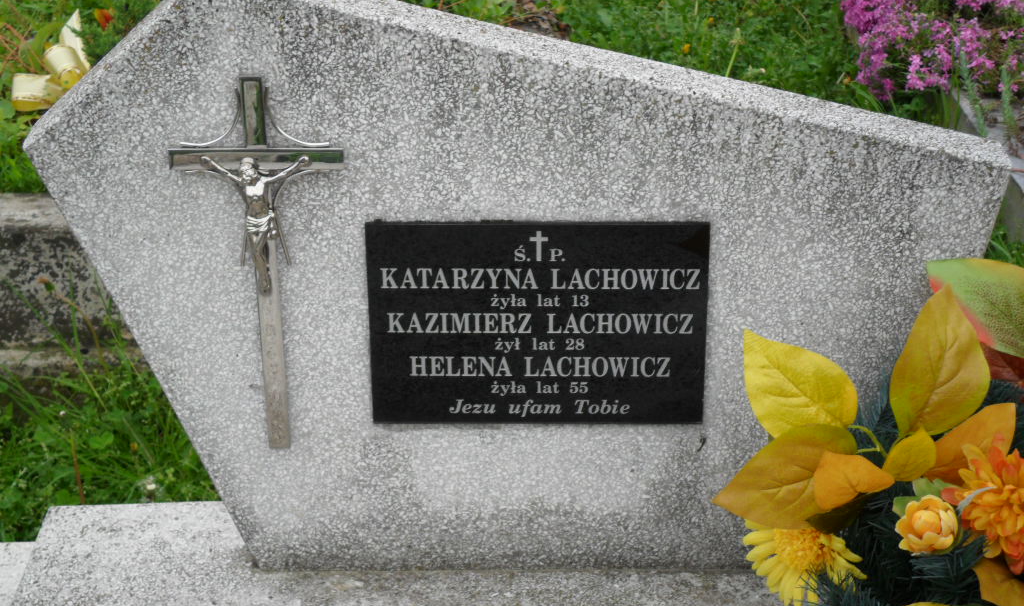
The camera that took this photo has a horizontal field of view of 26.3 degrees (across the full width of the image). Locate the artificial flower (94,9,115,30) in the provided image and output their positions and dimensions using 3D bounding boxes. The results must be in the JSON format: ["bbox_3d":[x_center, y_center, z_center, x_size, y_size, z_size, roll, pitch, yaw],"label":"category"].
[{"bbox_3d":[-0.652,-0.453,3.500,0.035,0.035,0.035,0,27,0],"label":"artificial flower"}]

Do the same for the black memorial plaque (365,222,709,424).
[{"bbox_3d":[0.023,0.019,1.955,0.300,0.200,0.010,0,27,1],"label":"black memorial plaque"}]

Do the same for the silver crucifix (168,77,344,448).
[{"bbox_3d":[-0.219,-0.025,1.921,0.153,0.363,0.035,-1,27,1],"label":"silver crucifix"}]

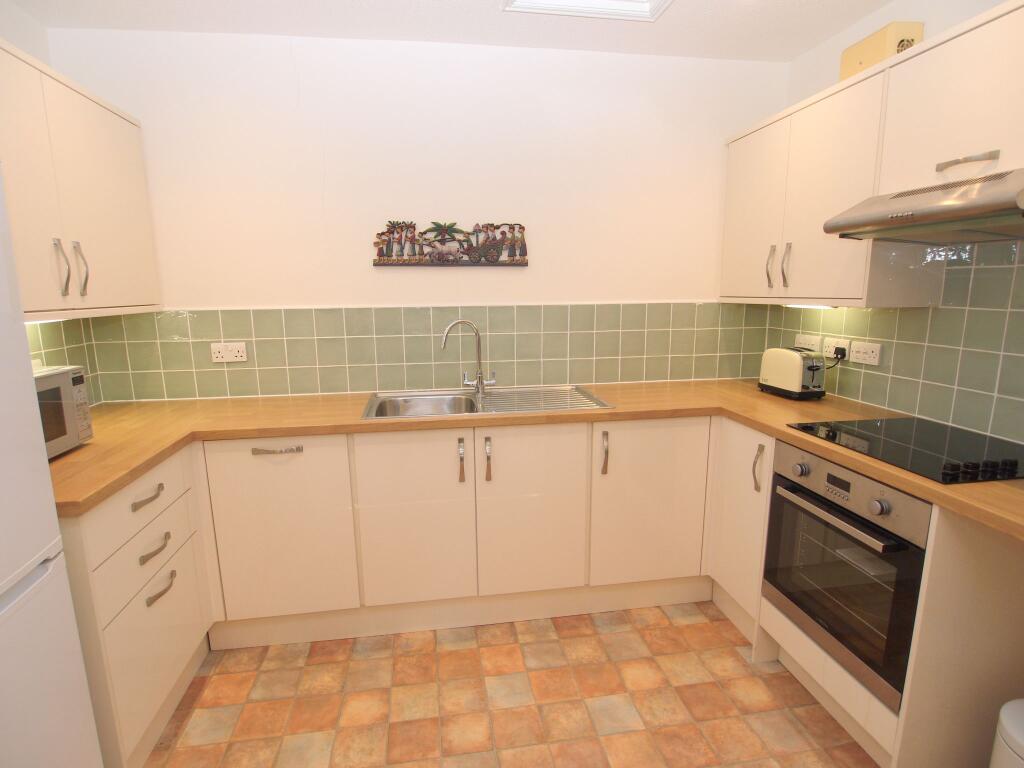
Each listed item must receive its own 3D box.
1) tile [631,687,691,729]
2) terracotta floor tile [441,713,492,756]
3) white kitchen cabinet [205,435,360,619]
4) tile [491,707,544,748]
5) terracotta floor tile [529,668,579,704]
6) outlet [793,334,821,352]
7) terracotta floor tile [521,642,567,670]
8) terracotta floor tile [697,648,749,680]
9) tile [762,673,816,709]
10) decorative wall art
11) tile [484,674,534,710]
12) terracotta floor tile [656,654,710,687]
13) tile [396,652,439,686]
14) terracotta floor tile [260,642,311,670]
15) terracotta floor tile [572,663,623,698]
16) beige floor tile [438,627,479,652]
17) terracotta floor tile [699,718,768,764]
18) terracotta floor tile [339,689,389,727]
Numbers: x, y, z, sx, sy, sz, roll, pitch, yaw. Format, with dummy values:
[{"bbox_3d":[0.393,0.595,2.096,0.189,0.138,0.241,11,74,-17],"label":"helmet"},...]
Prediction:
[{"bbox_3d":[0.502,1.099,1.801,0.160,0.010,0.156,-2,10,-8],"label":"tile"},{"bbox_3d":[-0.142,1.097,1.672,0.155,0.010,0.154,-2,10,-9],"label":"terracotta floor tile"},{"bbox_3d":[-0.894,0.494,2.283,0.500,0.715,0.570,-2,11,-9],"label":"white kitchen cabinet"},{"bbox_3d":[0.018,1.092,1.695,0.155,0.010,0.154,-2,10,-9],"label":"tile"},{"bbox_3d":[0.155,1.093,1.929,0.164,0.010,0.162,-2,11,-9],"label":"terracotta floor tile"},{"bbox_3d":[1.394,-0.185,2.509,0.012,0.087,0.150,-2,10,-8],"label":"outlet"},{"bbox_3d":[0.124,1.050,2.063,0.160,0.010,0.160,-2,10,-9],"label":"terracotta floor tile"},{"bbox_3d":[0.814,1.070,2.028,0.155,0.010,0.160,-2,11,-9],"label":"terracotta floor tile"},{"bbox_3d":[0.983,1.083,1.881,0.143,0.010,0.156,-2,10,-9],"label":"tile"},{"bbox_3d":[-0.278,-0.645,2.460,0.713,0.200,0.030,-2,10,-8],"label":"decorative wall art"},{"bbox_3d":[-0.010,1.089,1.888,0.156,0.010,0.159,-2,10,-8],"label":"tile"},{"bbox_3d":[0.638,1.064,1.984,0.162,0.010,0.159,-2,10,-8],"label":"terracotta floor tile"},{"bbox_3d":[-0.363,1.069,1.986,0.160,0.010,0.160,-2,10,-9],"label":"tile"},{"bbox_3d":[-0.882,1.071,2.085,0.164,0.010,0.148,-2,11,-9],"label":"terracotta floor tile"},{"bbox_3d":[0.312,1.072,1.929,0.160,0.010,0.160,-2,10,-9],"label":"terracotta floor tile"},{"bbox_3d":[-0.224,1.036,2.162,0.160,0.010,0.148,-2,10,-9],"label":"beige floor tile"},{"bbox_3d":[0.684,1.095,1.635,0.155,0.010,0.154,-2,10,-9],"label":"terracotta floor tile"},{"bbox_3d":[-0.498,1.102,1.808,0.160,0.010,0.160,-2,10,-9],"label":"terracotta floor tile"}]

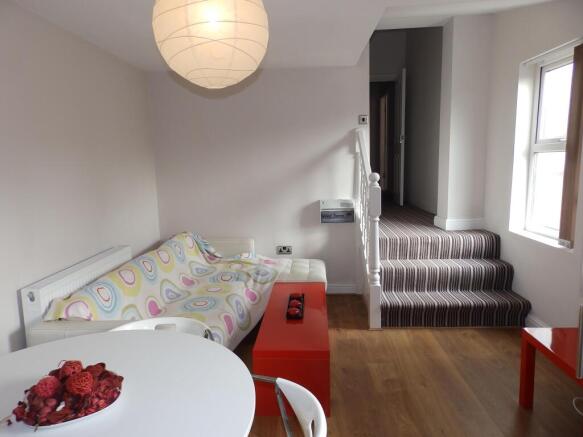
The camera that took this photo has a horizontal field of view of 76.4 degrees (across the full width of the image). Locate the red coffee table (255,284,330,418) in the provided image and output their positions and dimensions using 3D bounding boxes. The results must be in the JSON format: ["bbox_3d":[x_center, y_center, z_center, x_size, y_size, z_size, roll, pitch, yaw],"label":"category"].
[{"bbox_3d":[0.029,0.778,2.457,0.395,0.373,1.069,-1,9,4],"label":"red coffee table"}]

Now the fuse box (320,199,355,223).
[{"bbox_3d":[0.435,-0.070,3.521,0.315,0.215,0.105,-1,9,4],"label":"fuse box"}]

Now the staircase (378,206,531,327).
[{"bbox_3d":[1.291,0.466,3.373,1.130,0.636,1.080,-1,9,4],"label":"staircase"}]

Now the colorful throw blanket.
[{"bbox_3d":[-0.650,0.530,2.778,1.130,0.560,1.670,-1,9,4],"label":"colorful throw blanket"}]

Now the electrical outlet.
[{"bbox_3d":[-0.070,0.318,3.661,0.146,0.086,0.012,-1,9,4],"label":"electrical outlet"}]

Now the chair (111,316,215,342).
[{"bbox_3d":[-0.483,0.781,1.260,0.470,0.770,0.500,-1,9,4],"label":"chair"}]

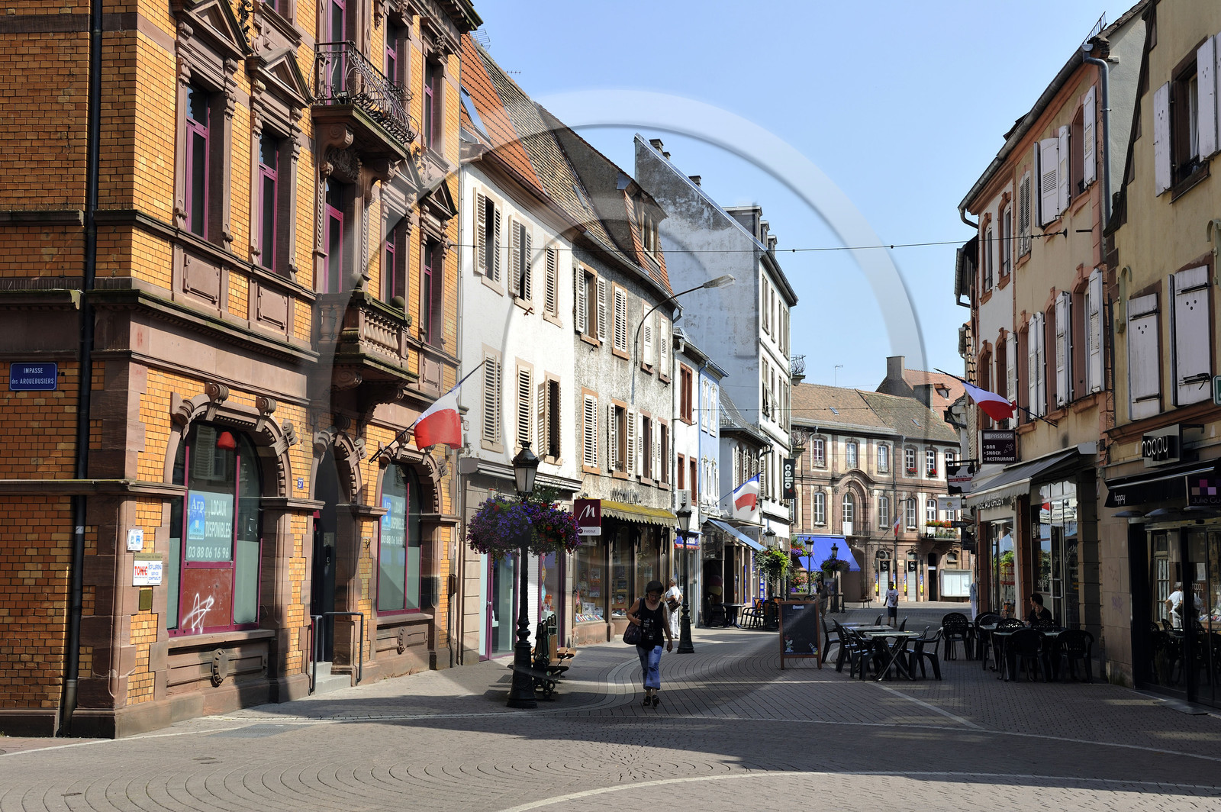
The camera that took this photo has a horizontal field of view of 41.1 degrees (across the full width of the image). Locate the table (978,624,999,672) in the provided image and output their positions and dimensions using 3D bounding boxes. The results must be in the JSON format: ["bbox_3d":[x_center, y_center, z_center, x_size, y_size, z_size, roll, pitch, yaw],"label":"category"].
[{"bbox_3d":[7.085,4.374,29.297,0.760,0.740,0.760,0,-5,3],"label":"table"}]

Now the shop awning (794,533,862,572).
[{"bbox_3d":[13.704,9.302,102.673,1.047,2.271,6.246,-4,-7,40],"label":"shop awning"}]

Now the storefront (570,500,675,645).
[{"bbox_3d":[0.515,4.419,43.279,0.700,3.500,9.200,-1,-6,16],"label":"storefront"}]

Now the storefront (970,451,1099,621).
[{"bbox_3d":[7.226,2.732,28.202,1.200,3.620,6.200,0,-6,2],"label":"storefront"}]

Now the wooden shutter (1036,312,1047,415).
[{"bbox_3d":[8.156,-0.795,30.800,0.060,1.950,0.550,0,-6,2],"label":"wooden shutter"}]

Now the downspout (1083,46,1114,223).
[{"bbox_3d":[7.526,-4.150,25.105,0.420,2.900,0.150,0,-6,2],"label":"downspout"}]

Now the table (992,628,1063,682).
[{"bbox_3d":[6.797,4.032,26.188,1.100,0.750,0.760,0,-6,4],"label":"table"}]

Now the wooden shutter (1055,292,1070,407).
[{"bbox_3d":[7.605,-0.925,27.515,0.070,1.920,0.630,-1,-6,7],"label":"wooden shutter"}]

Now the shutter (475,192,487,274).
[{"bbox_3d":[-2.628,-3.517,33.115,0.050,1.671,0.580,-1,-6,12],"label":"shutter"}]

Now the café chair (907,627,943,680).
[{"bbox_3d":[5.064,3.978,26.192,0.560,0.830,0.560,0,-6,5],"label":"café chair"}]

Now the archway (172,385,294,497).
[{"bbox_3d":[-4.659,0.460,20.130,0.480,1.250,3.950,-1,-6,10],"label":"archway"}]

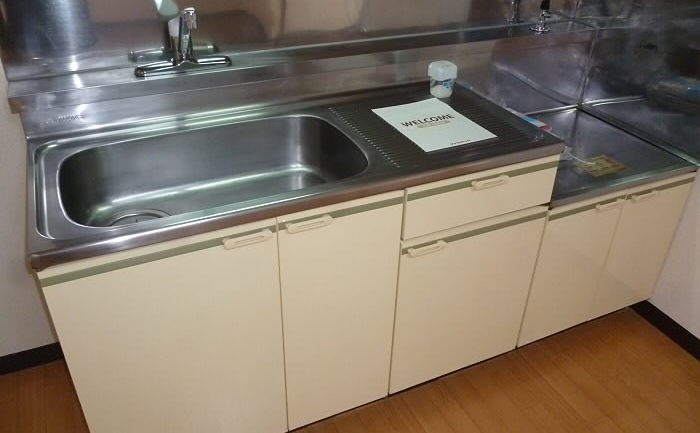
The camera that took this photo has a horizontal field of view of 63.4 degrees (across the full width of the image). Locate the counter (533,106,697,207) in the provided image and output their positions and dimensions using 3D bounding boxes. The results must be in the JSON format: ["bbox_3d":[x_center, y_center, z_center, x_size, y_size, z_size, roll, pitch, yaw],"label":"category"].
[{"bbox_3d":[0.695,-0.207,1.821,0.590,0.032,0.502,-13,35,-22],"label":"counter"}]

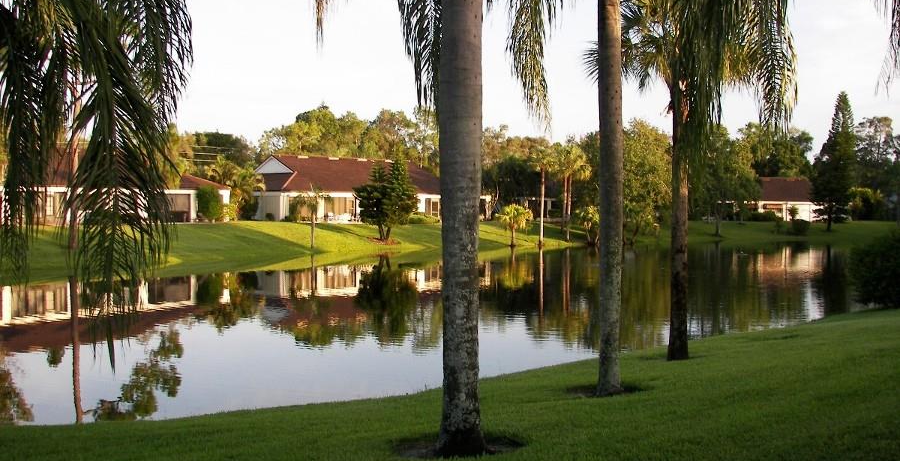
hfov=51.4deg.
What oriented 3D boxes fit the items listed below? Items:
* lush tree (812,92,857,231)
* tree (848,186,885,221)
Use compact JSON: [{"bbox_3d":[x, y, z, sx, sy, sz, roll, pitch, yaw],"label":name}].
[{"bbox_3d":[47.180,-8.480,115.000,5.280,17.200,5.280,0,1,0],"label":"lush tree"},{"bbox_3d":[53.397,-3.462,120.000,4.620,4.620,4.620,0,1,0],"label":"tree"}]

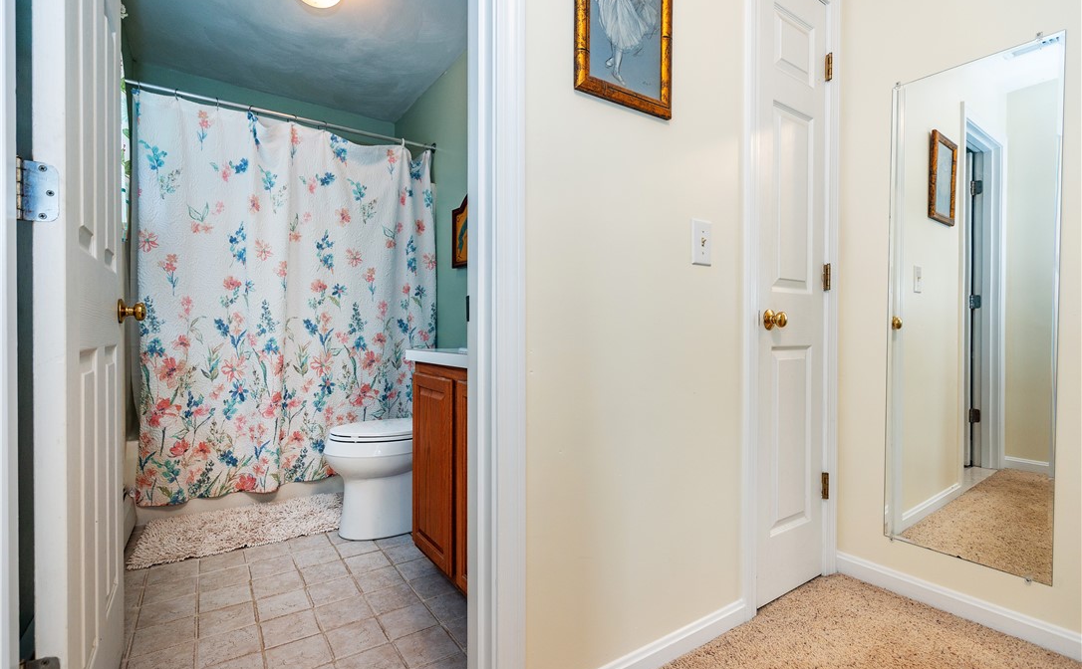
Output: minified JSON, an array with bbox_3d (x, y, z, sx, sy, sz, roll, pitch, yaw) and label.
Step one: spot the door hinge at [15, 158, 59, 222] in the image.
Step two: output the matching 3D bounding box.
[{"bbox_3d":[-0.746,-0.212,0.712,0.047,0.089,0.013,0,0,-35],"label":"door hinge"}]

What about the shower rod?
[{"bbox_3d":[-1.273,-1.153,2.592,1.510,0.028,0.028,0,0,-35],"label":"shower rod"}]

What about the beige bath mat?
[{"bbox_3d":[-1.291,0.855,2.200,0.860,0.030,0.500,0,0,-32],"label":"beige bath mat"}]

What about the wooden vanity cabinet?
[{"bbox_3d":[-0.033,0.491,1.609,0.560,0.765,0.740,0,0,-35],"label":"wooden vanity cabinet"}]

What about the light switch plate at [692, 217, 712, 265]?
[{"bbox_3d":[0.453,-0.260,1.347,0.079,0.124,0.010,0,0,-33],"label":"light switch plate"}]

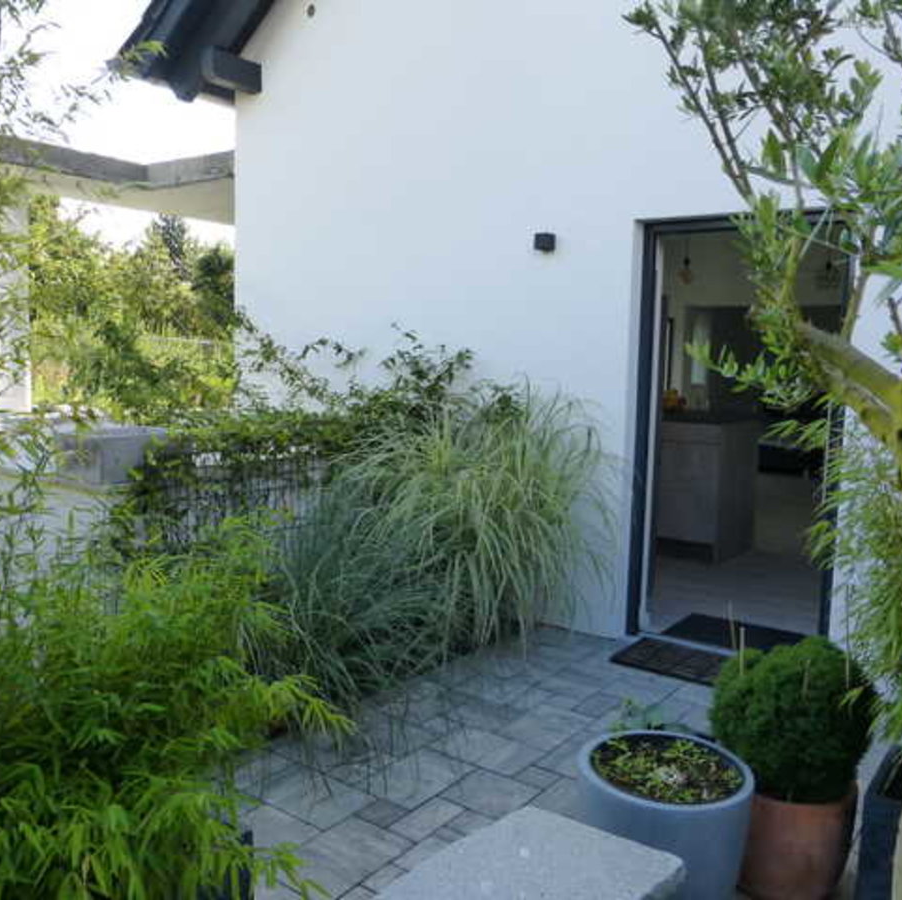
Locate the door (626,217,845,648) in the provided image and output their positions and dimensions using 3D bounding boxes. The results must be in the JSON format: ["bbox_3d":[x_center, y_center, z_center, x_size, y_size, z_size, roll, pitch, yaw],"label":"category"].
[{"bbox_3d":[1.352,-0.047,4.138,0.970,2.080,0.110,6,7,36],"label":"door"}]

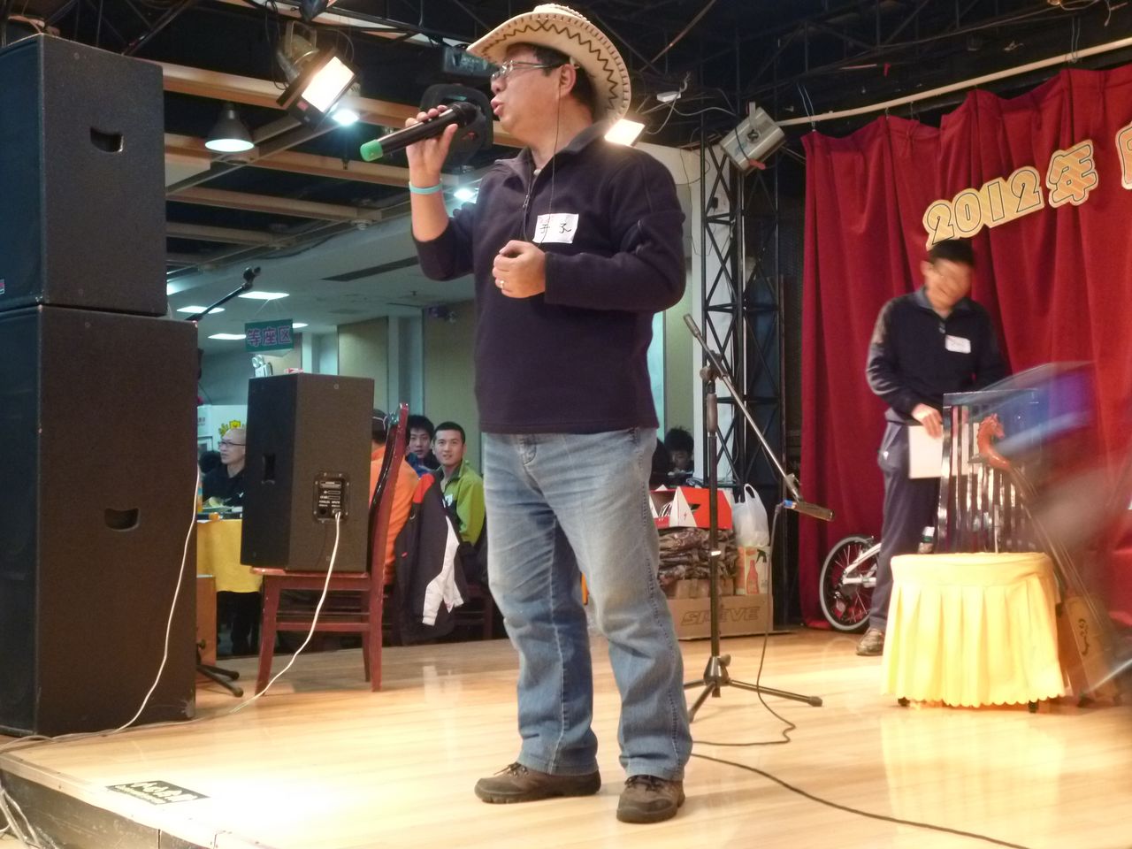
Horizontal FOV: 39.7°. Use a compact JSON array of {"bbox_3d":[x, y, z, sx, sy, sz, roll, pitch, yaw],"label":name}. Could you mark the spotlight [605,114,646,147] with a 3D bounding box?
[{"bbox_3d":[0.273,-1.452,7.750,0.250,0.160,0.200,0,-42,-45],"label":"spotlight"}]

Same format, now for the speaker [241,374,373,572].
[{"bbox_3d":[-0.912,0.181,5.749,0.435,0.690,0.410,4,-3,-24],"label":"speaker"}]

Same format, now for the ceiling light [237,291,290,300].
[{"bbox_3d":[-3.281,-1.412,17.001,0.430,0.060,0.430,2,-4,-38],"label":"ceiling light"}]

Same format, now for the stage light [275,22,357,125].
[{"bbox_3d":[-0.959,-1.325,5.900,0.310,0.330,0.250,43,14,30],"label":"stage light"}]

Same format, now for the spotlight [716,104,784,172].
[{"bbox_3d":[0.941,-1.435,7.900,0.260,0.210,0.260,-40,9,0],"label":"spotlight"}]

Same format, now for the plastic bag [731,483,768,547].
[{"bbox_3d":[0.926,0.460,7.880,0.190,0.310,0.150,0,-3,-18],"label":"plastic bag"}]

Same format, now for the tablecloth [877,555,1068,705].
[{"bbox_3d":[1.295,0.639,4.990,0.570,0.440,0.570,0,-3,0],"label":"tablecloth"}]

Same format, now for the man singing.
[{"bbox_3d":[-0.036,-0.045,3.524,0.590,1.813,0.520,-2,-3,41],"label":"man singing"}]

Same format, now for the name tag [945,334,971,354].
[{"bbox_3d":[1.589,-0.324,6.360,0.100,0.062,0.008,8,7,5],"label":"name tag"}]

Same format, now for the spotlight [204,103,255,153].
[{"bbox_3d":[-1.715,-1.517,8.000,0.255,0.220,0.255,0,-2,0],"label":"spotlight"}]

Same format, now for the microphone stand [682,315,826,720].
[{"bbox_3d":[0.563,0.279,5.073,0.610,1.269,0.580,0,-2,0],"label":"microphone stand"}]

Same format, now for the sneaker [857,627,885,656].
[{"bbox_3d":[1.331,0.925,6.740,0.105,0.110,0.290,-2,-3,25],"label":"sneaker"}]

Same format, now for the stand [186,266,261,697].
[{"bbox_3d":[-1.365,0.188,5.617,0.580,1.504,0.520,0,-2,0],"label":"stand"}]

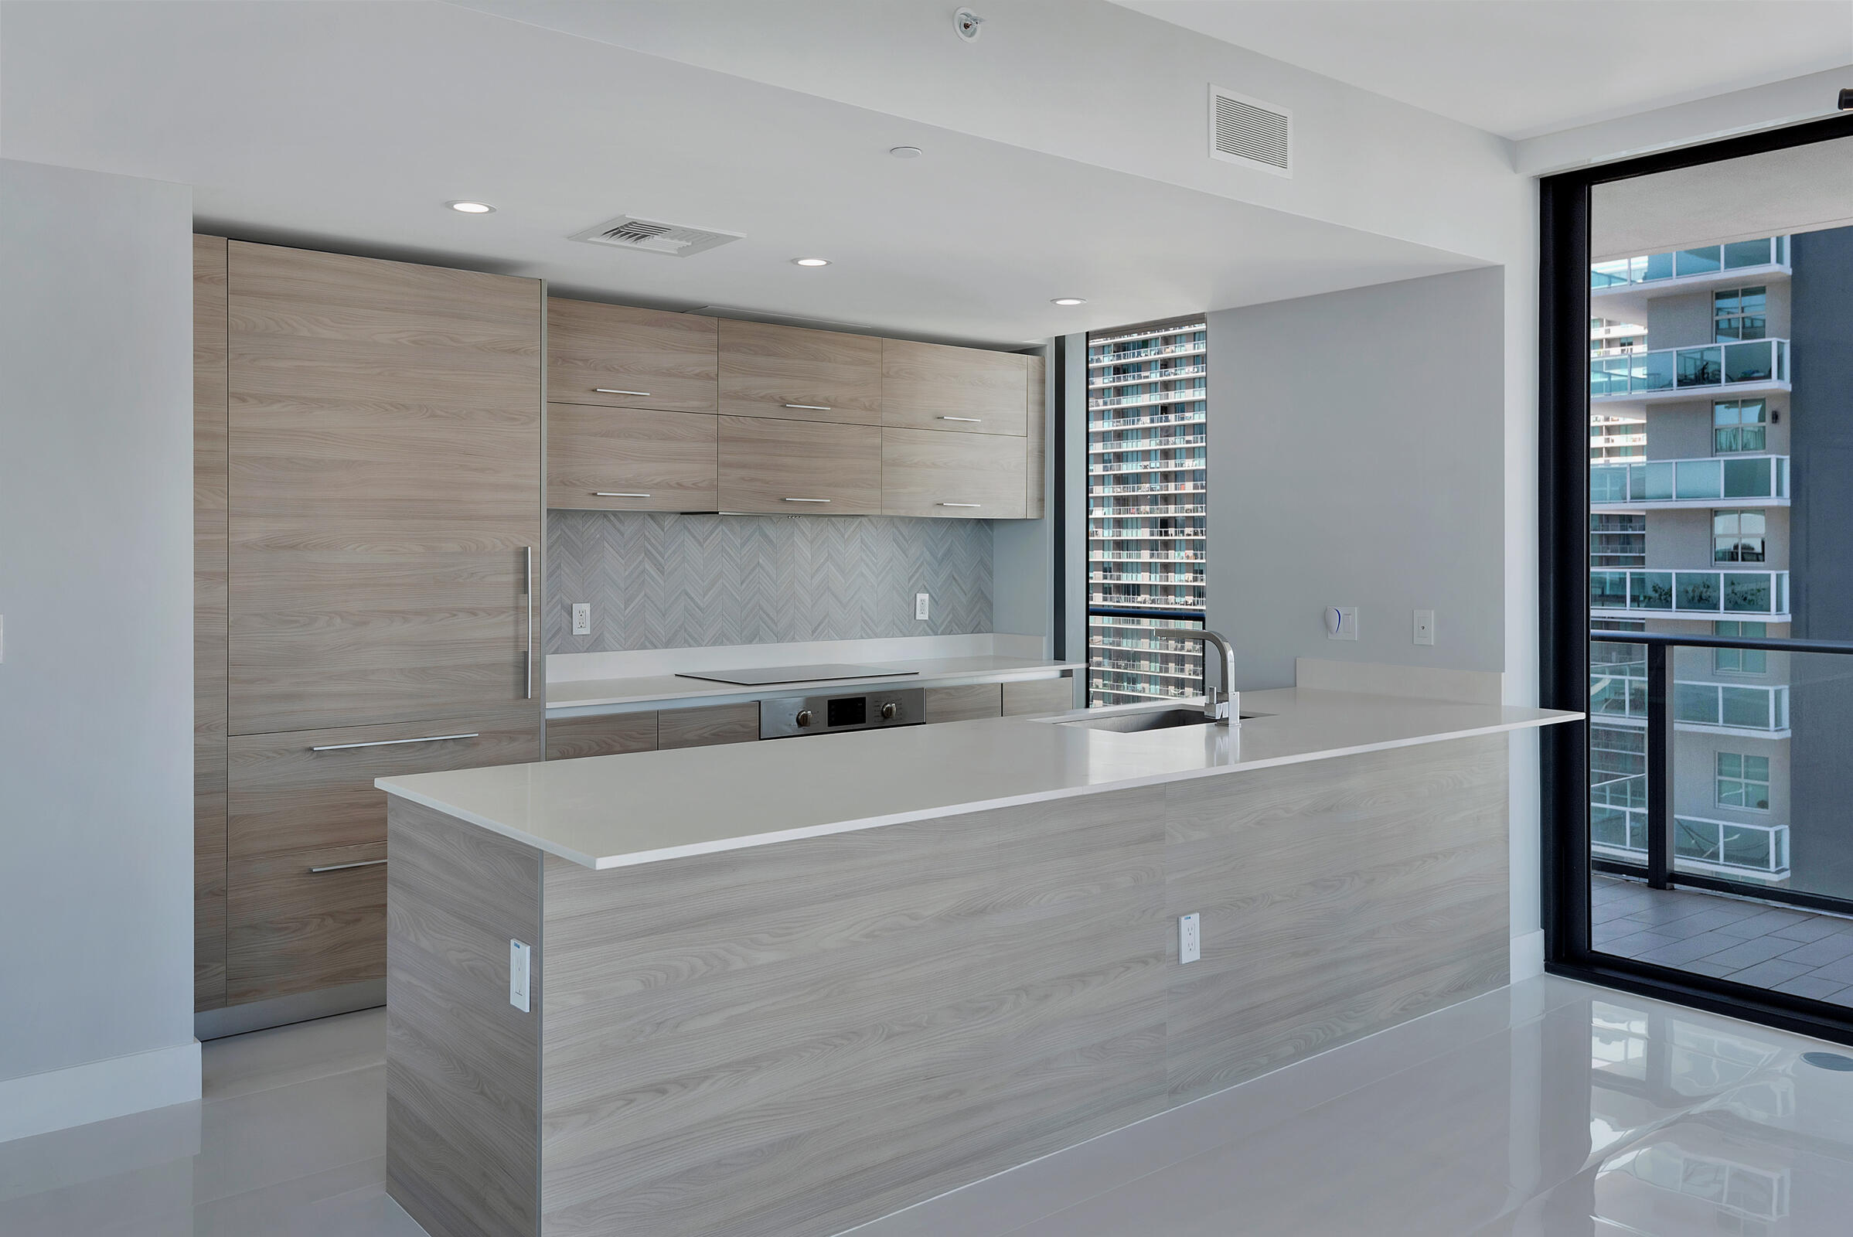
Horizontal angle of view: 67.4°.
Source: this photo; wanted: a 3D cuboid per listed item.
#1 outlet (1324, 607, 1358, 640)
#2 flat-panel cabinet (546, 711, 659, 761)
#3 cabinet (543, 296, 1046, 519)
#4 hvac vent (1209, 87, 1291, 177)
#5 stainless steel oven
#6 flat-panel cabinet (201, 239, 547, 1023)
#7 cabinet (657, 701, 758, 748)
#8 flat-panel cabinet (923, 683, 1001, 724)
[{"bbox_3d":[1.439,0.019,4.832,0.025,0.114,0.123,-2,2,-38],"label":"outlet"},{"bbox_3d":[-1.263,0.684,4.885,0.397,0.750,0.596,-2,2,-38],"label":"flat-panel cabinet"},{"bbox_3d":[-0.551,-0.788,5.688,2.477,0.738,0.360,-2,2,-38],"label":"cabinet"},{"bbox_3d":[0.848,-1.260,3.605,0.335,0.186,0.020,-2,2,-38],"label":"hvac vent"},{"bbox_3d":[-0.481,0.629,5.487,0.765,0.700,0.586,-2,2,-38],"label":"stainless steel oven"},{"bbox_3d":[-1.843,0.019,4.462,1.037,2.240,0.645,-2,2,-38],"label":"flat-panel cabinet"},{"bbox_3d":[-0.948,0.671,5.135,0.404,0.750,0.596,-2,2,-38],"label":"cabinet"},{"bbox_3d":[-0.030,0.636,5.864,0.408,0.750,0.596,-2,2,-38],"label":"flat-panel cabinet"}]

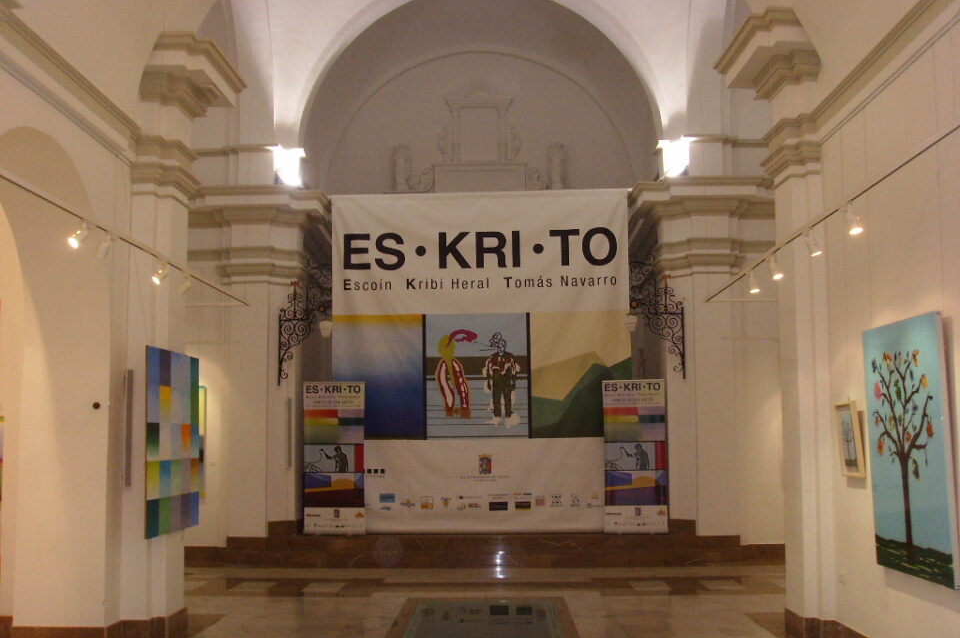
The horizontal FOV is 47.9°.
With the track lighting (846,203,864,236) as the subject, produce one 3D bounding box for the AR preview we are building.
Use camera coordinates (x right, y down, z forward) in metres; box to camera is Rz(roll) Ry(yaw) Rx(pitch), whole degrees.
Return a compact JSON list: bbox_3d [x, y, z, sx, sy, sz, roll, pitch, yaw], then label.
[{"bbox_3d":[2.307,-0.611,6.646,0.085,0.185,0.095,3,-7,-32],"label":"track lighting"}]

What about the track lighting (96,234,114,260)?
[{"bbox_3d":[-2.482,-0.481,7.170,0.110,0.165,0.085,1,-6,-14],"label":"track lighting"}]

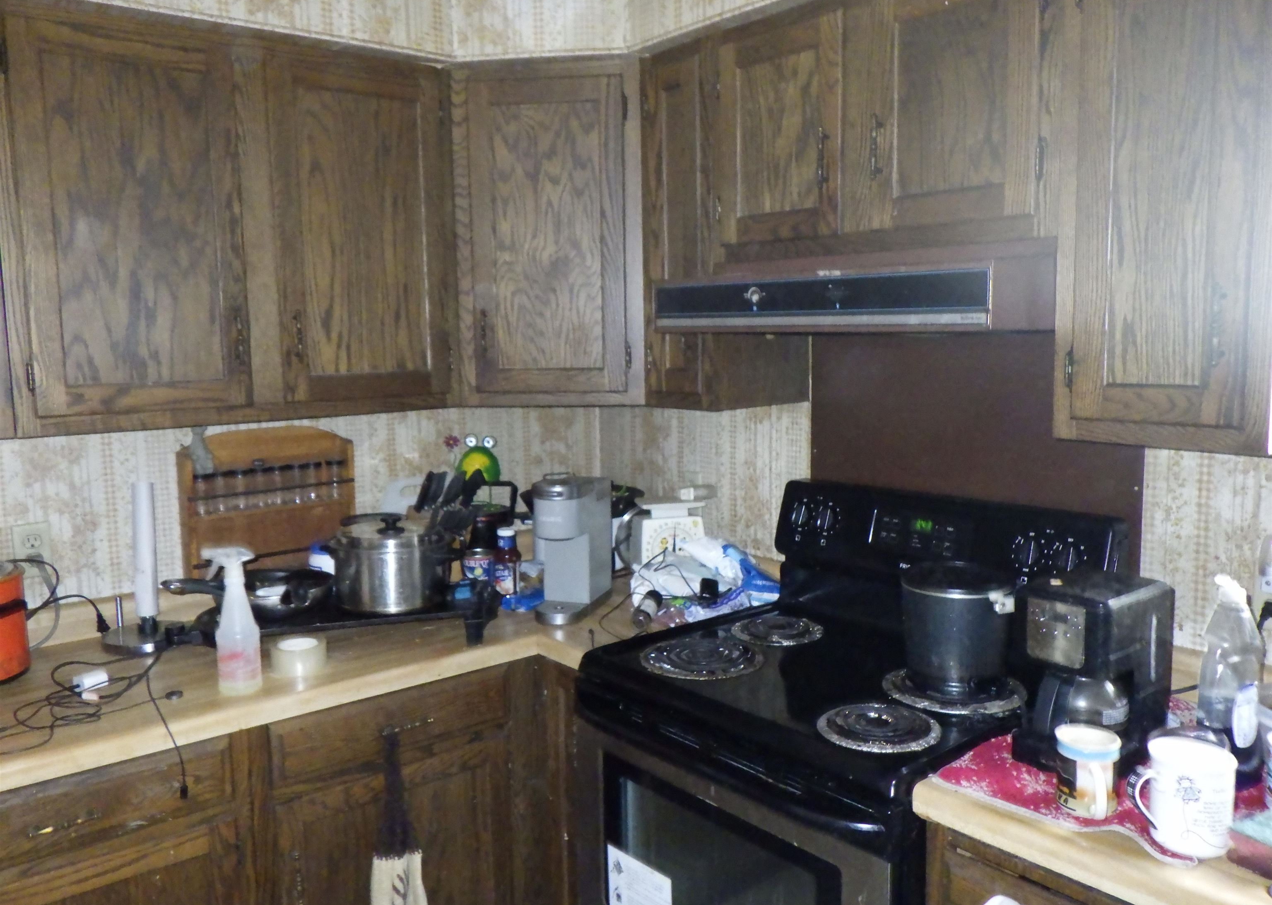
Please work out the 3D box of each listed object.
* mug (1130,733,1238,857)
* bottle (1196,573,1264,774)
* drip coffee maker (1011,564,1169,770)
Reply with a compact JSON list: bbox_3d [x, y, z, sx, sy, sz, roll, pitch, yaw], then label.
[{"bbox_3d":[0.670,0.423,1.270,0.127,0.115,0.094,0,7,9],"label":"mug"},{"bbox_3d":[0.848,0.315,1.469,0.077,0.283,0.077,-7,9,-39],"label":"bottle"},{"bbox_3d":[0.672,0.318,1.510,0.195,0.265,0.145,-7,9,-38],"label":"drip coffee maker"}]

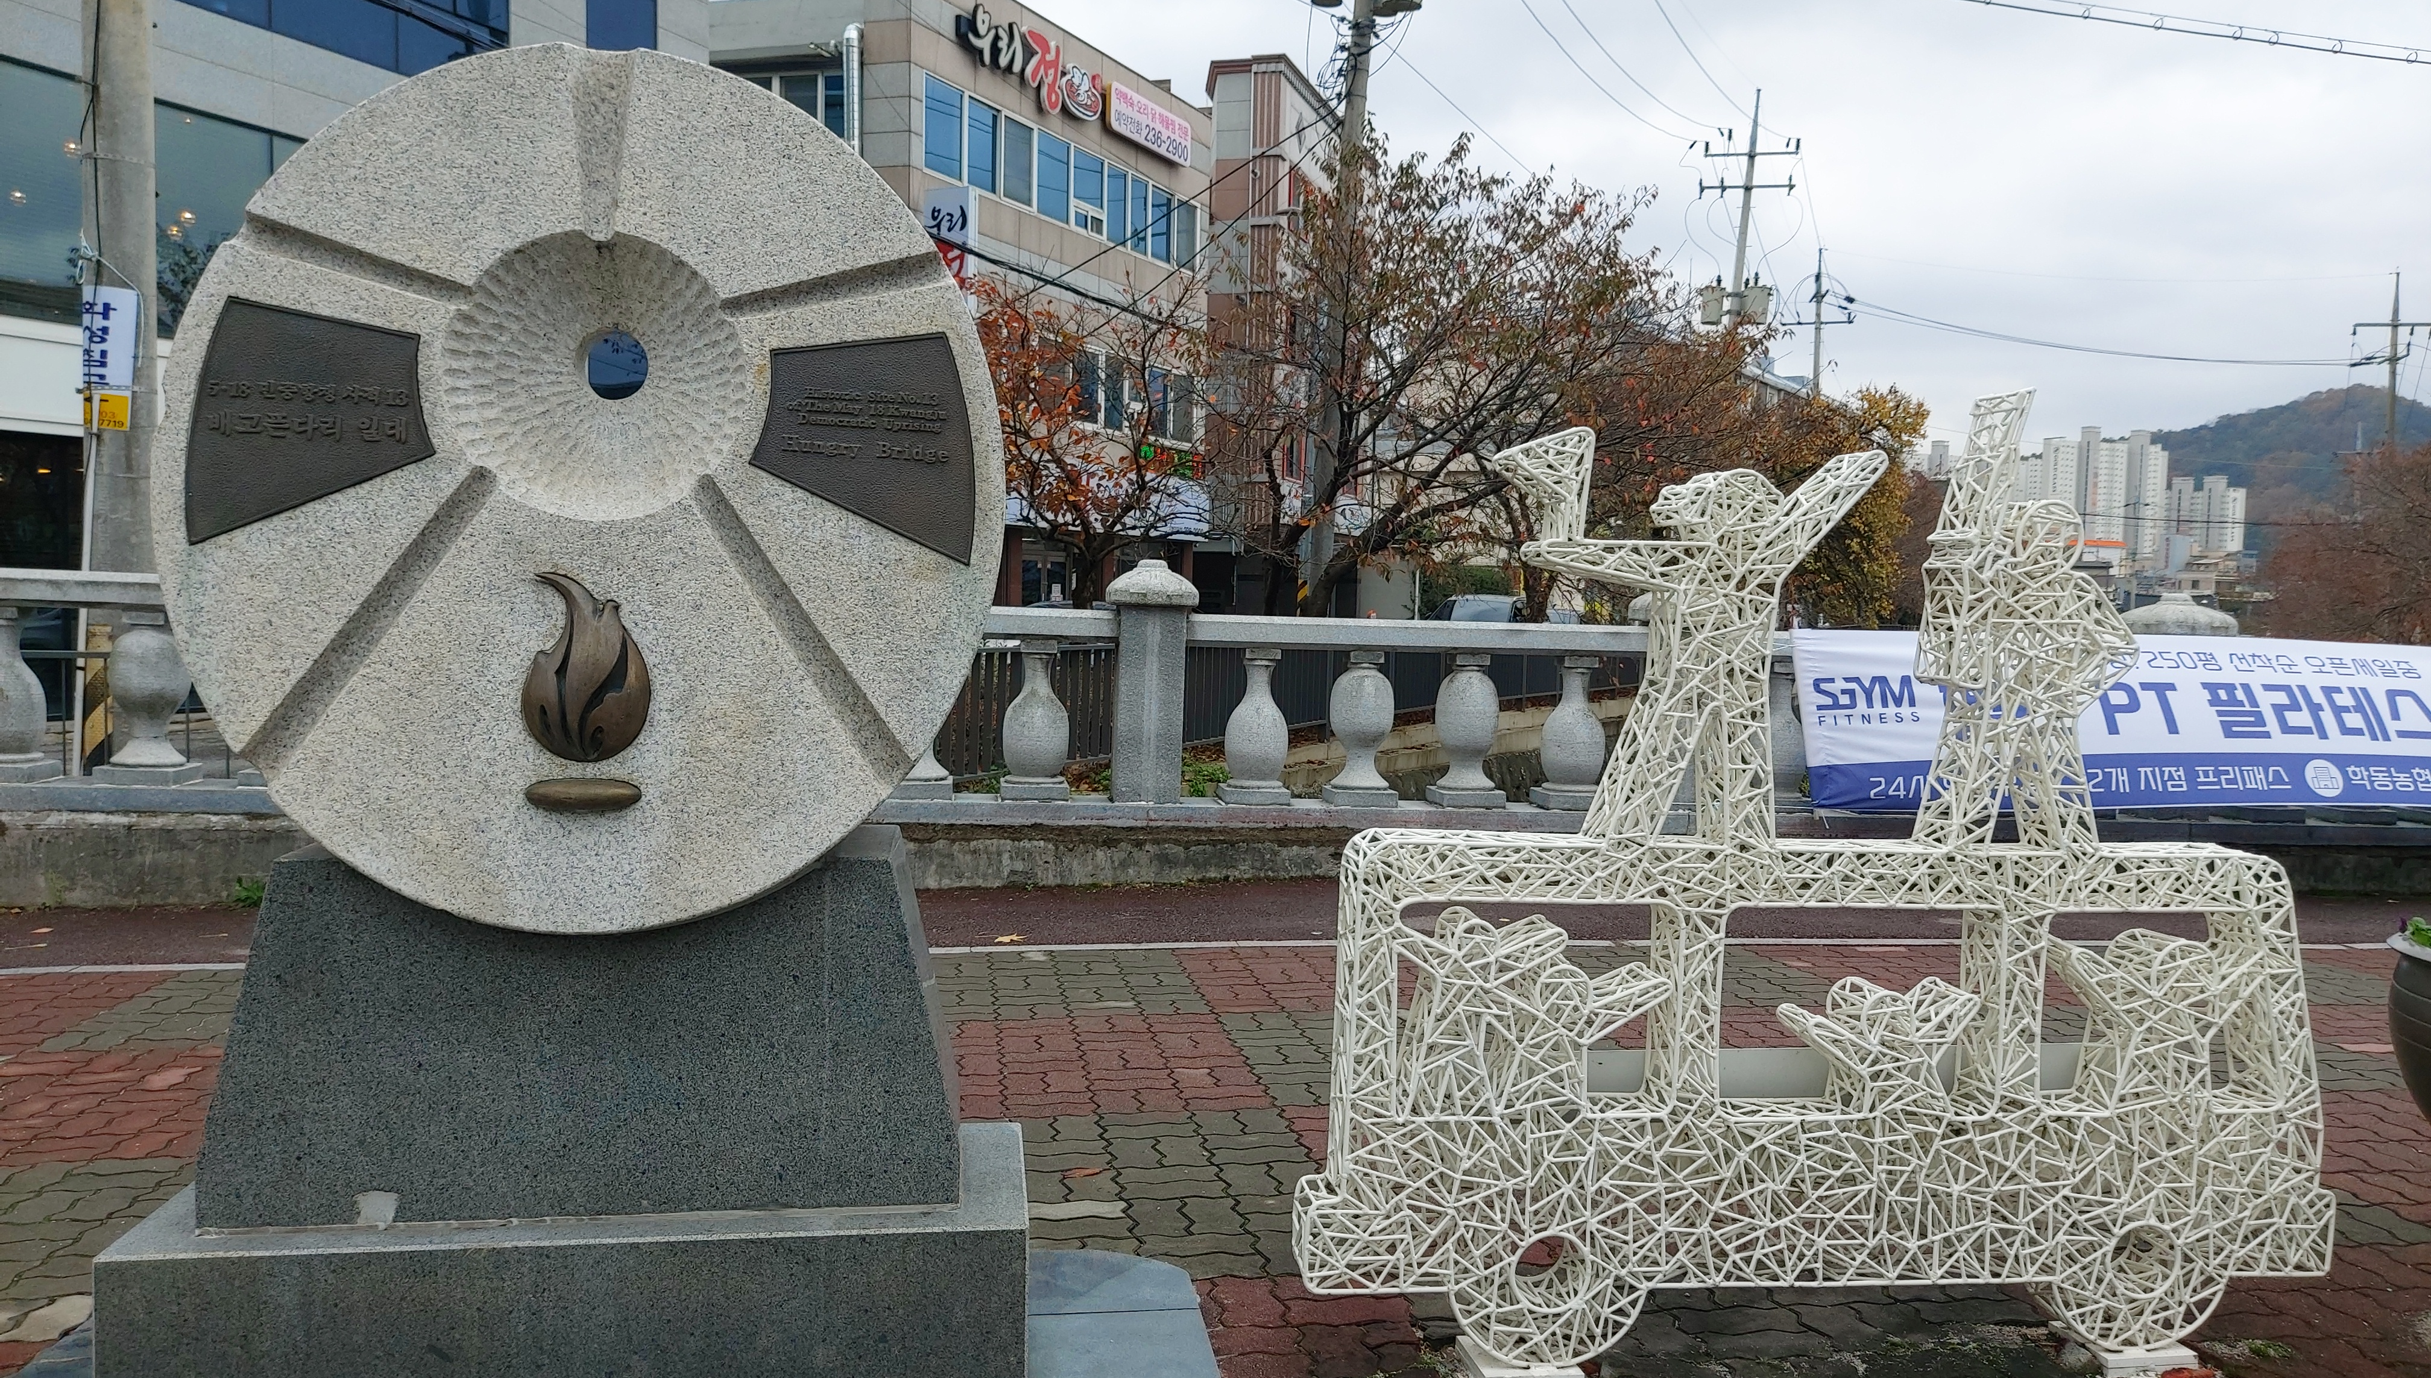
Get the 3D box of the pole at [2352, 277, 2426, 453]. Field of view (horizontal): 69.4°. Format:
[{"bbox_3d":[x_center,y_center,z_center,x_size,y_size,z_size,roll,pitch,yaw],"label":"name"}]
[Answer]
[{"bbox_3d":[40.625,-7.577,60.821,2.500,13.590,0.800,2,3,25],"label":"pole"}]

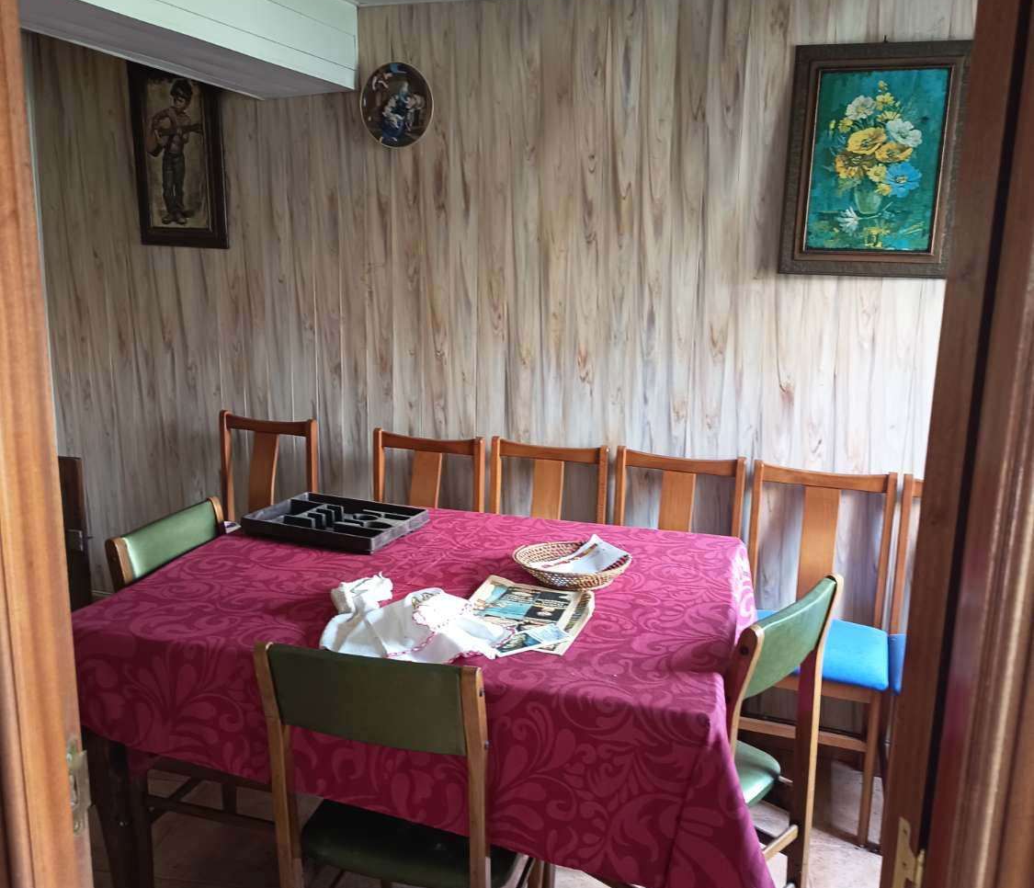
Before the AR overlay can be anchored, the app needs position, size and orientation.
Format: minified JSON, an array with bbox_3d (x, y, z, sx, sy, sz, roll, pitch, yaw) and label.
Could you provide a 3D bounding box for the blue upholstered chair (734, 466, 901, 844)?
[{"bbox_3d":[0.797,0.550,2.619,0.395,0.925,0.430,5,12,20],"label":"blue upholstered chair"}]

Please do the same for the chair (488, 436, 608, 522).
[{"bbox_3d":[0.033,0.473,2.802,0.388,0.911,0.433,5,13,18],"label":"chair"}]

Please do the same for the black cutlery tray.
[{"bbox_3d":[-0.471,0.204,2.504,0.390,0.042,0.290,6,12,24],"label":"black cutlery tray"}]

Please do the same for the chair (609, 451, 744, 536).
[{"bbox_3d":[0.404,0.505,2.681,0.388,0.911,0.433,5,13,18],"label":"chair"}]

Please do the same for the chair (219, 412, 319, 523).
[{"bbox_3d":[-0.929,0.396,3.236,0.395,0.925,0.430,5,12,20],"label":"chair"}]

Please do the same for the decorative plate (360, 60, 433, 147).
[{"bbox_3d":[-0.362,-1.025,2.892,0.243,0.244,0.025,5,13,18],"label":"decorative plate"}]

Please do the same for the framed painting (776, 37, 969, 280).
[{"bbox_3d":[0.941,-0.736,2.502,0.453,0.590,0.035,5,13,18],"label":"framed painting"}]

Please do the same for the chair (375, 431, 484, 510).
[{"bbox_3d":[-0.344,0.440,2.923,0.388,0.911,0.433,5,13,18],"label":"chair"}]

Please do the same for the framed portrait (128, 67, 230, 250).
[{"bbox_3d":[-1.124,-0.964,3.176,0.354,0.604,0.030,5,13,18],"label":"framed portrait"}]

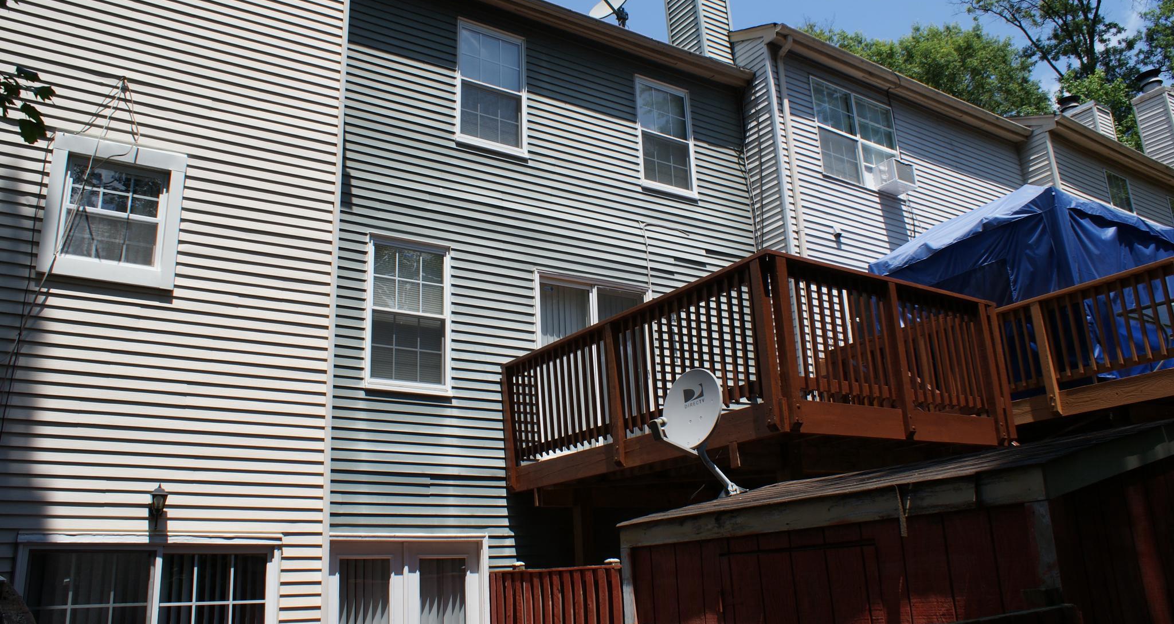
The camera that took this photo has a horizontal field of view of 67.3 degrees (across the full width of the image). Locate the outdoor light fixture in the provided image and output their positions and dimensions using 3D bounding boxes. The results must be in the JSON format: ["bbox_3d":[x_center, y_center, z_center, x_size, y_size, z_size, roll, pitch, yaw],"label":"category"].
[{"bbox_3d":[-3.181,1.438,6.546,0.140,0.350,0.190,8,-20,-32],"label":"outdoor light fixture"}]

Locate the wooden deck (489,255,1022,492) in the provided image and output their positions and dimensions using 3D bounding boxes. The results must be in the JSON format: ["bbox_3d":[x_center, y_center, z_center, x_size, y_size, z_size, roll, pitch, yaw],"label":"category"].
[{"bbox_3d":[1.459,0.852,8.409,2.962,1.282,3.797,8,-20,-32],"label":"wooden deck"}]

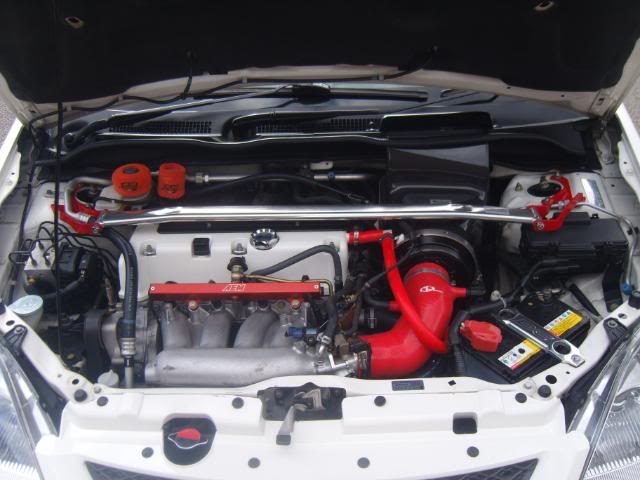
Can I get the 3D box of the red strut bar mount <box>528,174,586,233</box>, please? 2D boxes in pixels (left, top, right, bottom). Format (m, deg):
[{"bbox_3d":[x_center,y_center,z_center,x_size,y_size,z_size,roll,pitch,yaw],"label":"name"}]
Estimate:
[{"bbox_3d":[0.520,-0.081,1.448,0.146,0.060,0.240,0,35,0],"label":"red strut bar mount"}]

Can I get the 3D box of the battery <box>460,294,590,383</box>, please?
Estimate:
[{"bbox_3d":[0.403,0.259,1.327,0.238,0.215,0.129,-25,42,-31],"label":"battery"}]

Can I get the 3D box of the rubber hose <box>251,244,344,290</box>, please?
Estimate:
[{"bbox_3d":[-0.045,0.063,1.298,0.190,0.085,0.070,0,35,0],"label":"rubber hose"}]

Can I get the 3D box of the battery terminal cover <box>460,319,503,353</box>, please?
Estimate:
[{"bbox_3d":[0.312,0.181,1.232,0.073,0.048,0.046,17,38,23],"label":"battery terminal cover"}]

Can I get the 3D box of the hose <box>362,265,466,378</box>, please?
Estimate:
[{"bbox_3d":[0.185,0.167,1.328,0.205,0.130,0.270,0,35,0],"label":"hose"}]

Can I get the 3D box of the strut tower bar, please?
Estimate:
[{"bbox_3d":[0.000,-0.049,1.358,0.924,0.038,0.041,0,35,0],"label":"strut tower bar"}]

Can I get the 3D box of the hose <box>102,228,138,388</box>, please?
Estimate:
[{"bbox_3d":[-0.425,0.138,1.344,0.100,0.200,0.290,0,35,0],"label":"hose"}]

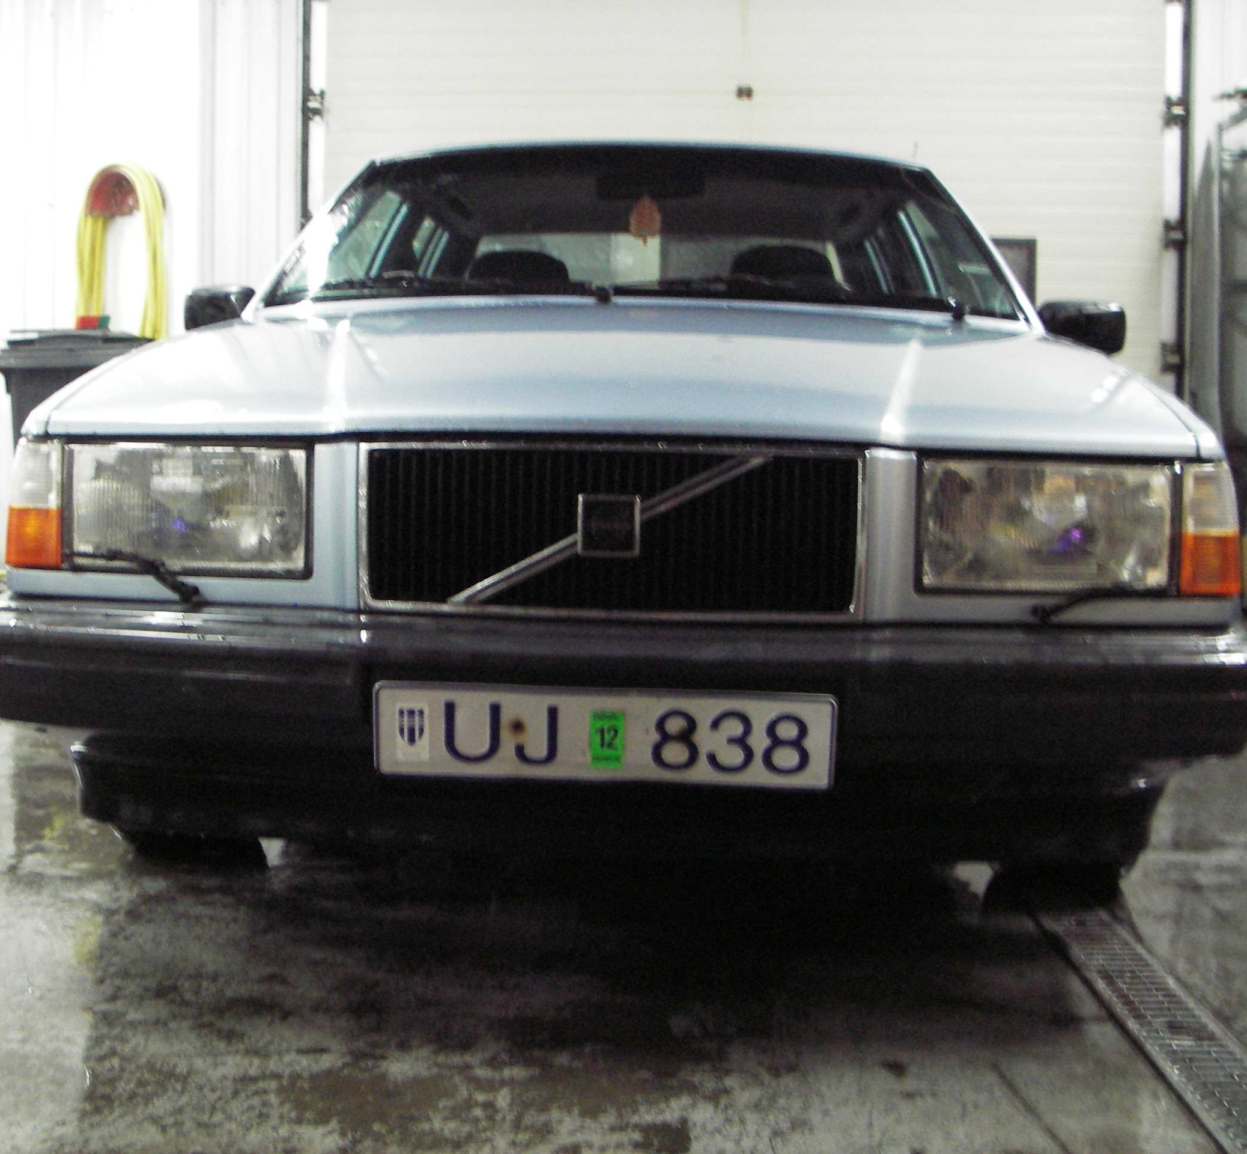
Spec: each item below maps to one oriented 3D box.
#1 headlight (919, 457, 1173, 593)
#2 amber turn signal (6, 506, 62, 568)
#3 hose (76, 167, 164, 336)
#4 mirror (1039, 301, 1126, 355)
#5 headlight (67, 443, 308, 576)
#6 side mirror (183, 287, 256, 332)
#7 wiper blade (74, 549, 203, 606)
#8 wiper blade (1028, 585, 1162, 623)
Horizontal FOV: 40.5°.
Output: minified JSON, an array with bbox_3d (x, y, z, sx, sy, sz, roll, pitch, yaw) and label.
[{"bbox_3d":[0.513,-0.064,2.050,0.295,0.152,0.100,0,5,-6],"label":"headlight"},{"bbox_3d":[-0.750,-0.050,2.145,0.072,0.076,0.080,2,5,10],"label":"amber turn signal"},{"bbox_3d":[-2.068,-1.244,6.960,0.370,0.880,0.140,1,5,2],"label":"hose"},{"bbox_3d":[0.918,-0.501,3.390,0.175,0.105,0.105,1,5,2],"label":"mirror"},{"bbox_3d":[-0.542,-0.083,2.095,0.295,0.152,0.100,2,5,10],"label":"headlight"},{"bbox_3d":[-0.819,-0.544,3.450,0.160,0.110,0.105,1,5,2],"label":"side mirror"},{"bbox_3d":[-0.585,0.001,2.035,0.154,0.062,0.045,2,5,10],"label":"wiper blade"},{"bbox_3d":[0.560,0.033,1.995,0.156,0.044,0.040,0,5,-6],"label":"wiper blade"}]

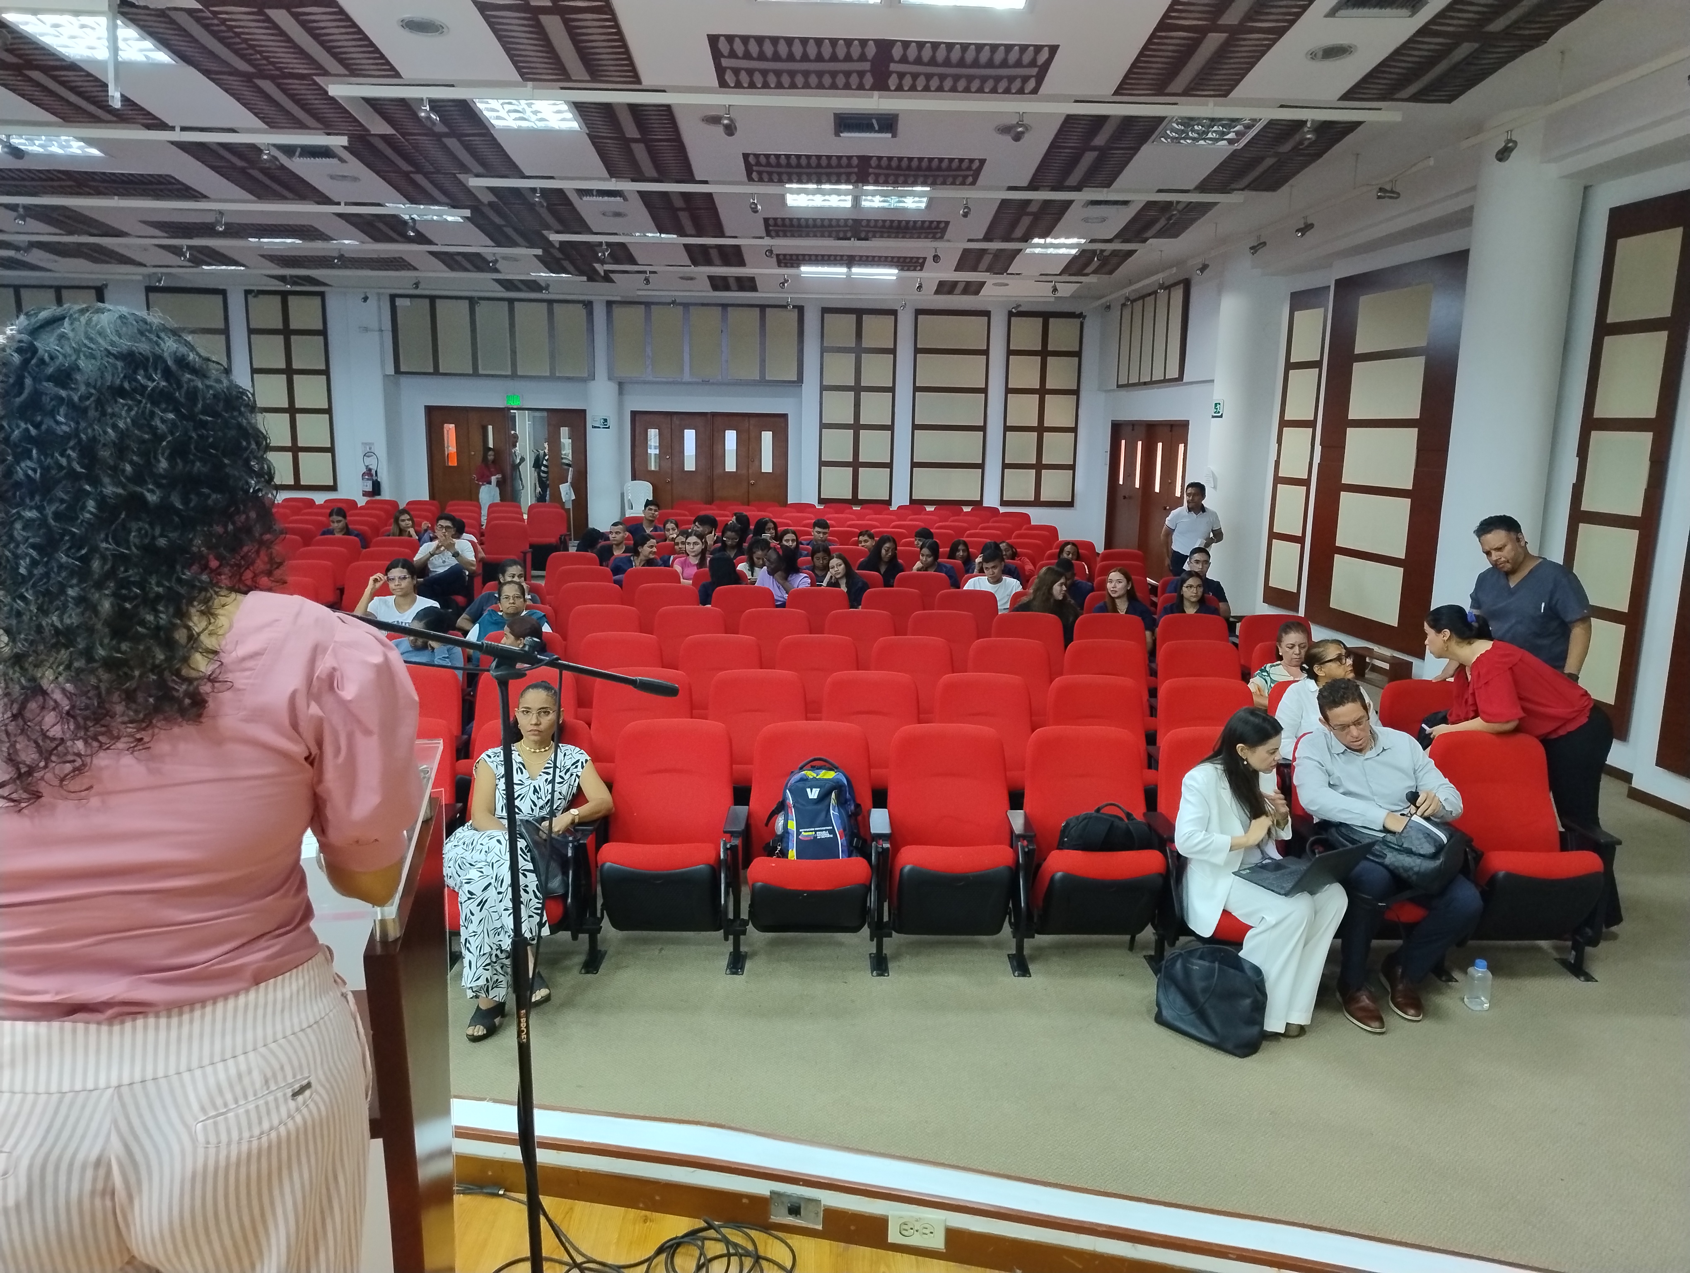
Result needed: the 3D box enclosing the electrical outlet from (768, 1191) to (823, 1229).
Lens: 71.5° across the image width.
[{"bbox_3d":[-0.101,1.193,2.442,0.114,0.072,0.012,3,11,10],"label":"electrical outlet"}]

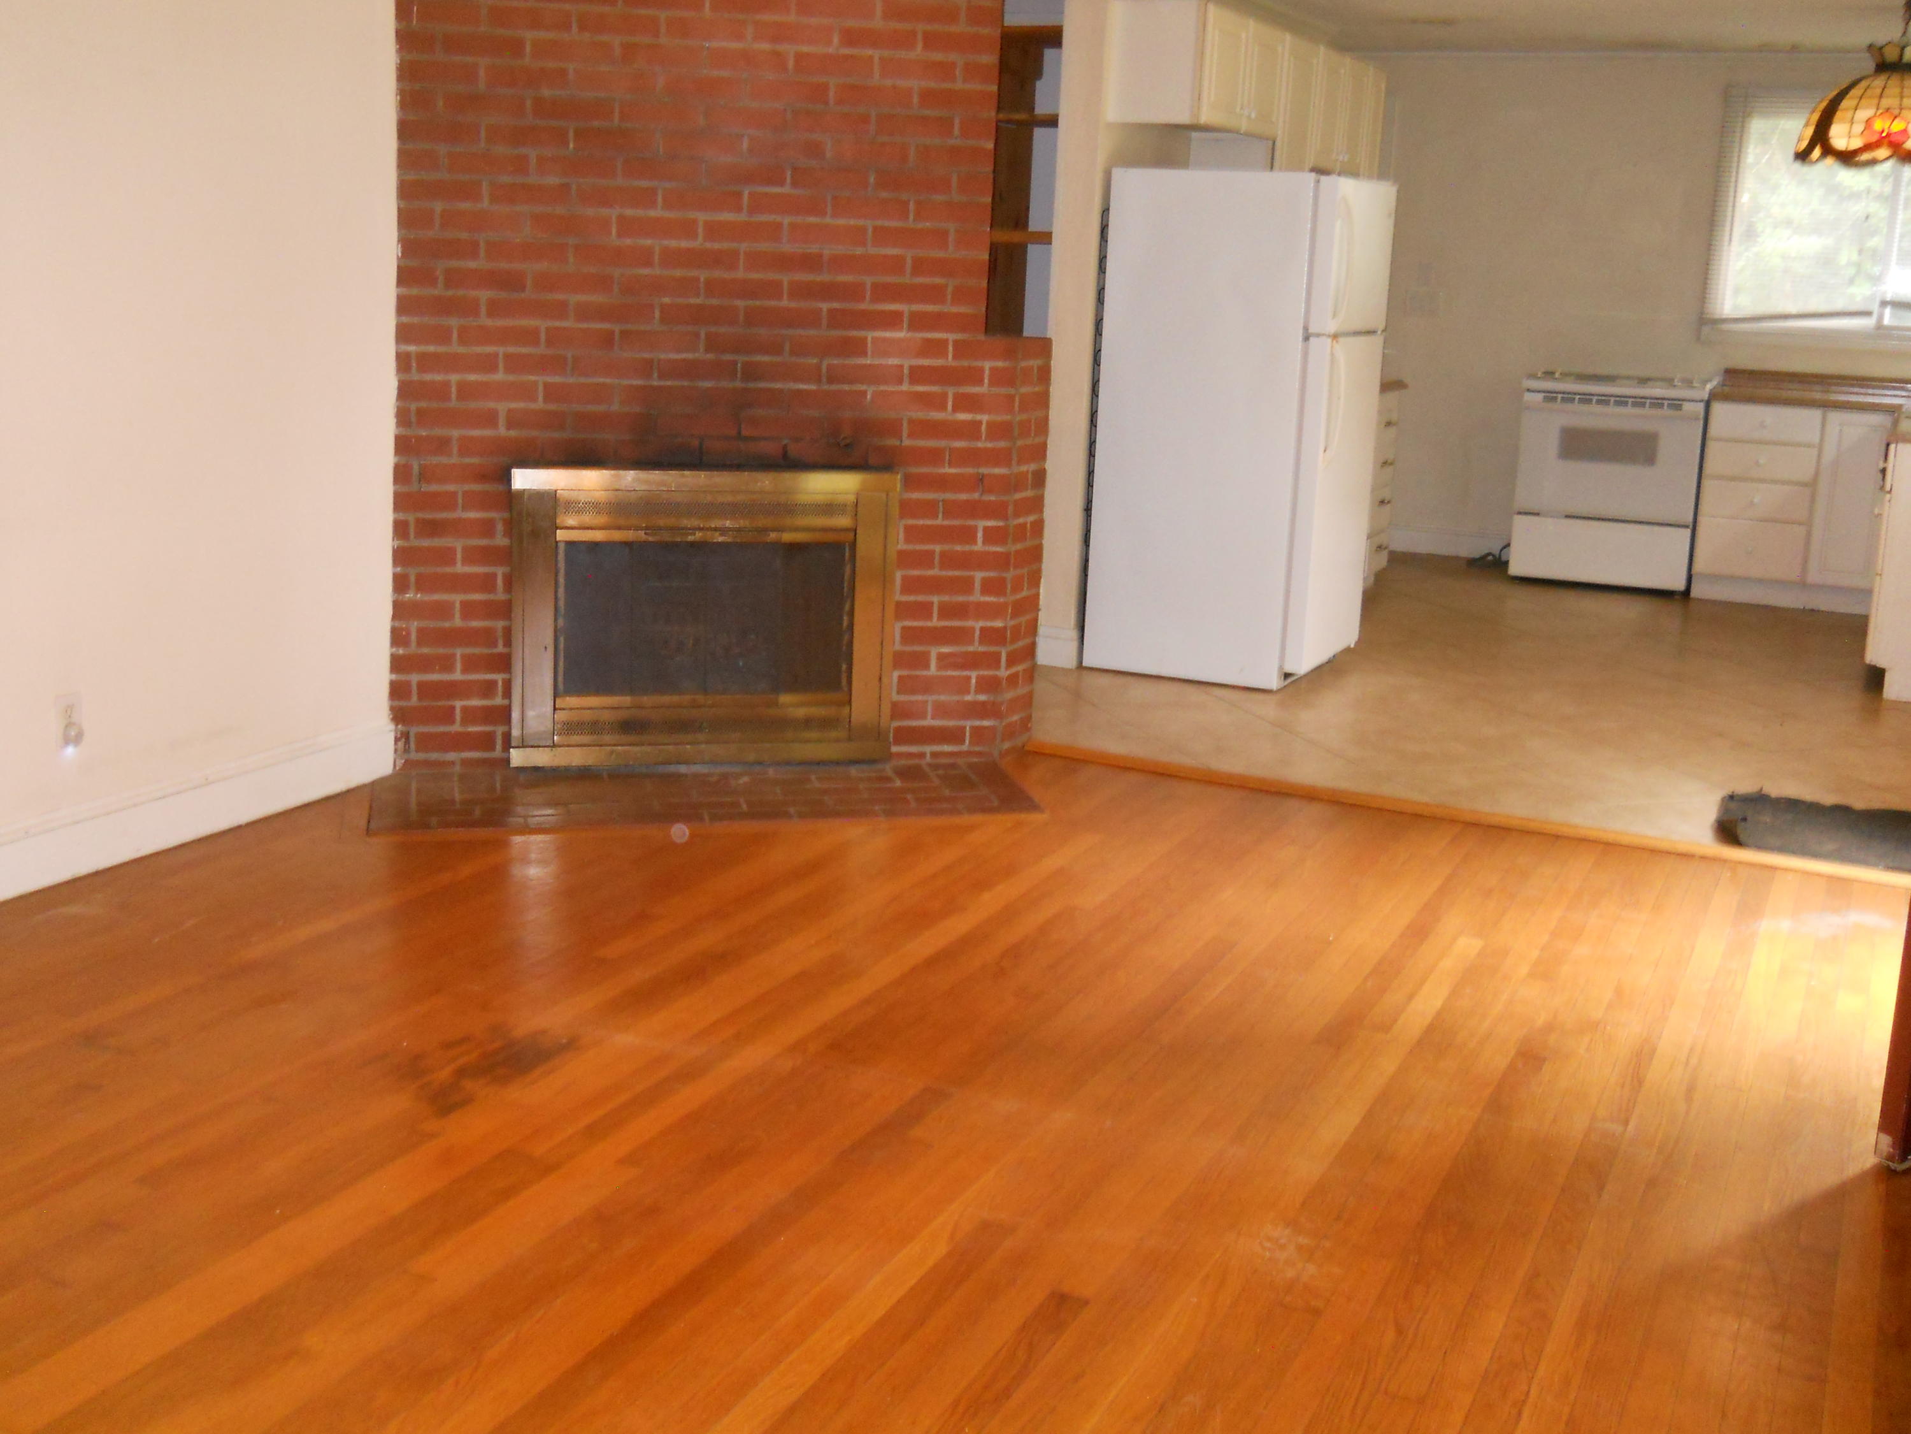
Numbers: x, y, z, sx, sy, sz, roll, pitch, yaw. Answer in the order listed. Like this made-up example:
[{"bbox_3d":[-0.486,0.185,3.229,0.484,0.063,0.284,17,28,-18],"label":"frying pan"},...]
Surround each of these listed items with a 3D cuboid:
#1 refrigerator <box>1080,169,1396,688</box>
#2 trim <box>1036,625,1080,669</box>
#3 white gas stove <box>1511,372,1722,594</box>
[{"bbox_3d":[0.980,-0.991,6.975,0.822,1.664,0.755,8,14,23],"label":"refrigerator"},{"bbox_3d":[0.348,-0.243,7.025,0.163,0.137,0.030,8,14,23],"label":"trim"},{"bbox_3d":[3.003,-1.077,9.327,0.764,0.930,0.700,8,14,23],"label":"white gas stove"}]

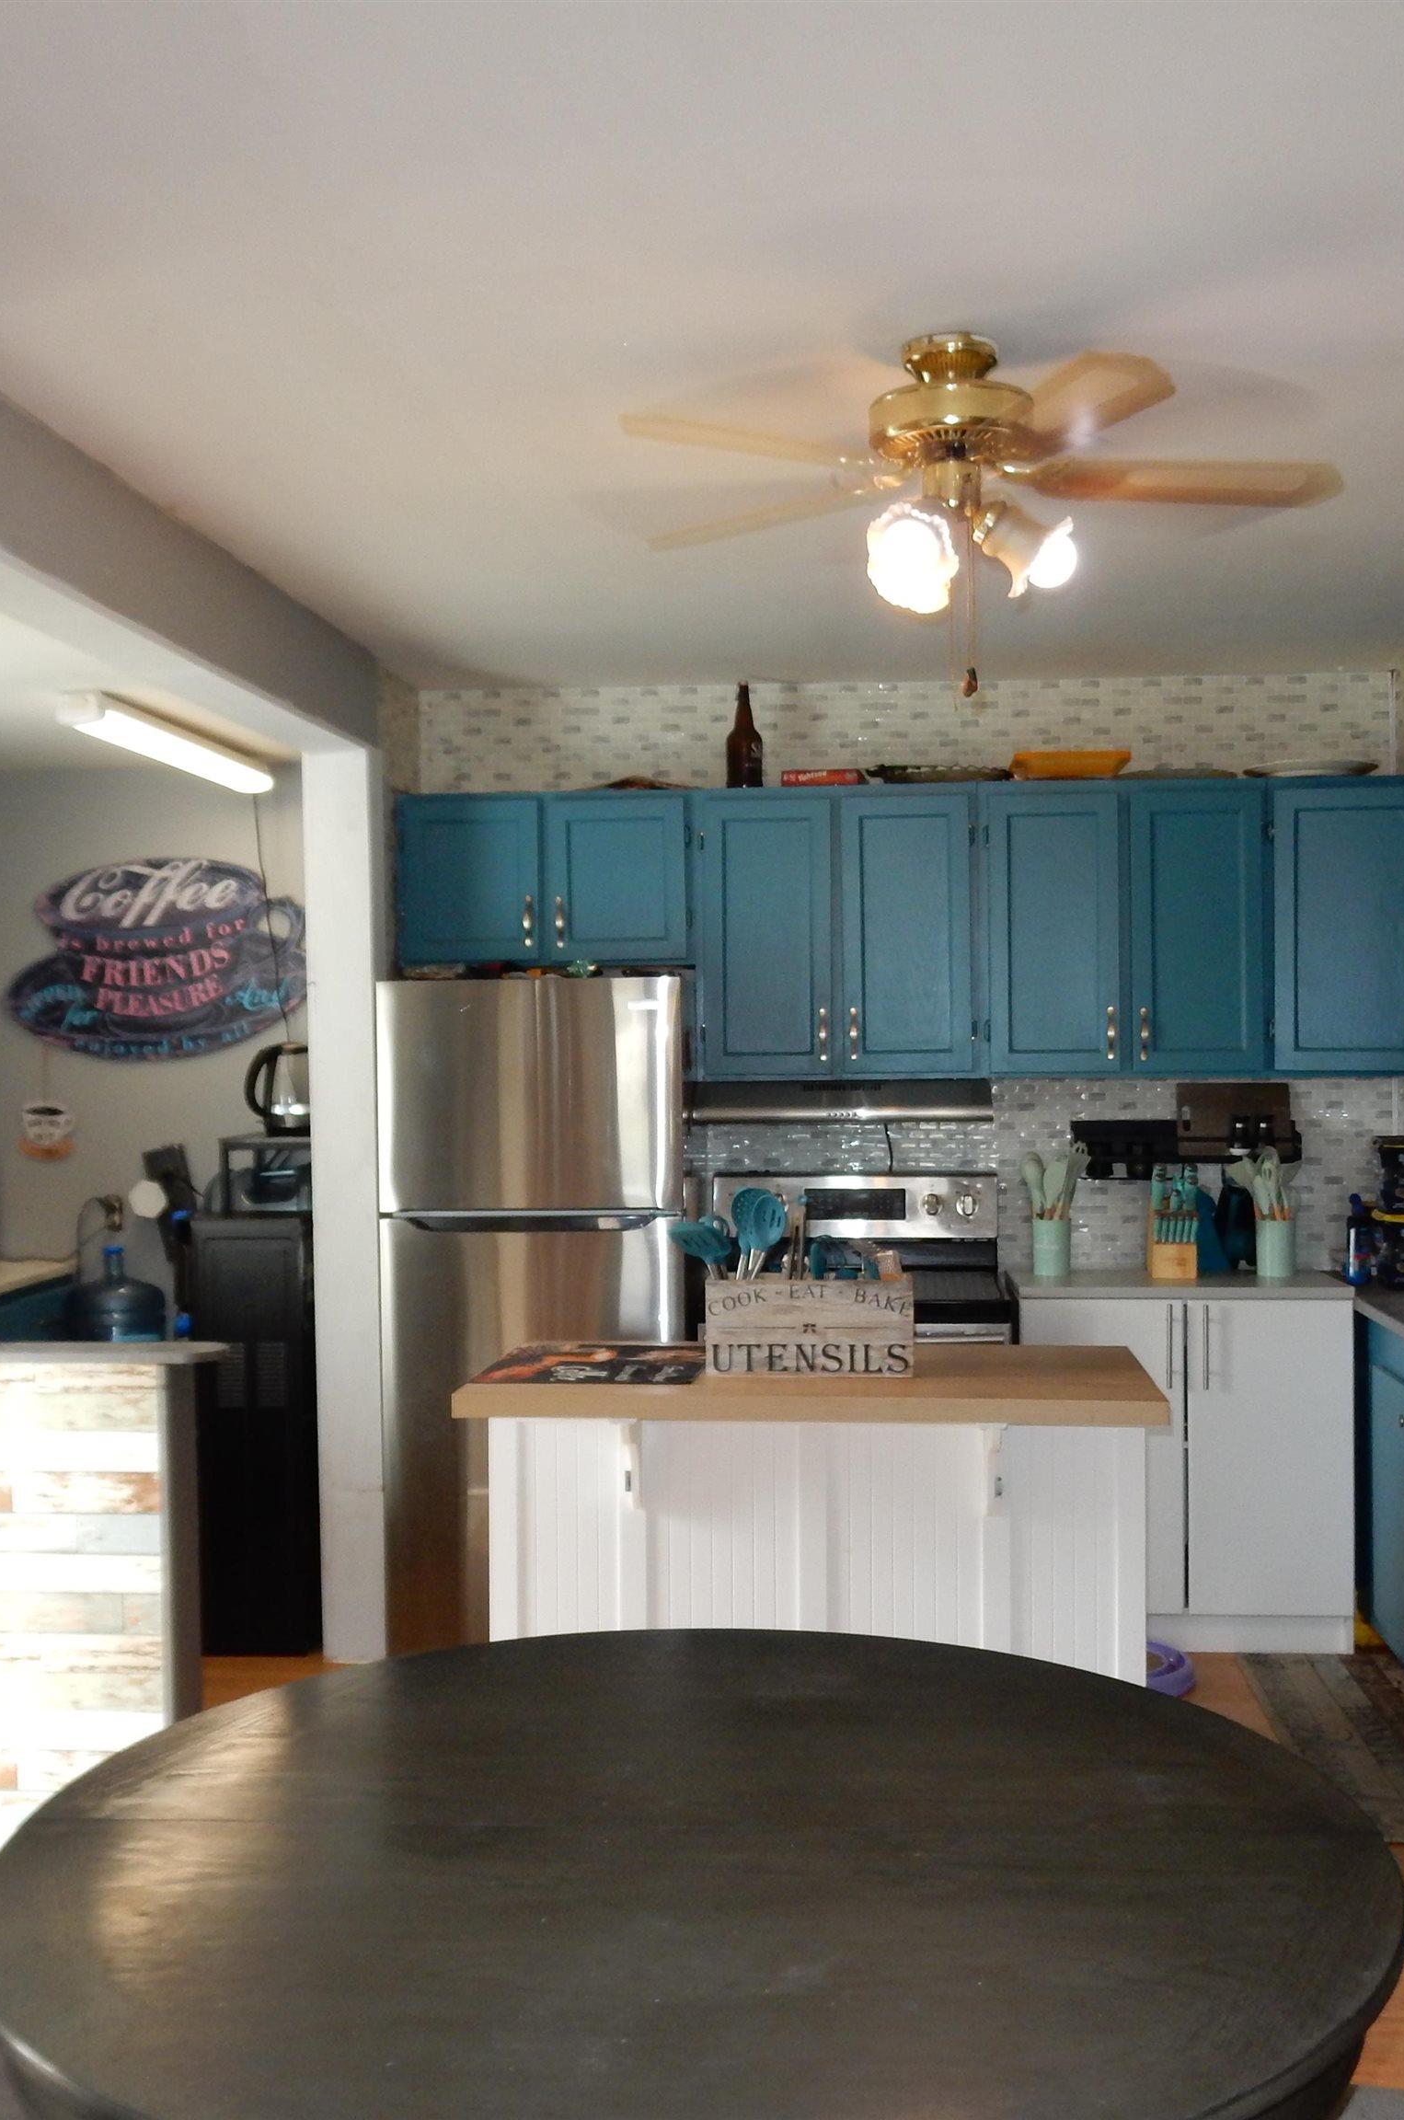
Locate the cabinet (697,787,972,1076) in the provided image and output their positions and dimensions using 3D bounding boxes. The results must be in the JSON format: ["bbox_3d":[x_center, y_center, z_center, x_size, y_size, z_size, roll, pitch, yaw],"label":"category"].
[{"bbox_3d":[0.345,-0.328,5.393,0.735,0.750,0.300,0,1,4],"label":"cabinet"}]

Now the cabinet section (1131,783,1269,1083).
[{"bbox_3d":[1.288,-0.342,5.416,0.370,0.755,0.320,0,1,4],"label":"cabinet section"}]

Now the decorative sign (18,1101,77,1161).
[{"bbox_3d":[-1.882,0.200,5.859,0.178,0.178,0.025,0,1,5],"label":"decorative sign"}]

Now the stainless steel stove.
[{"bbox_3d":[0.401,0.878,5.273,0.764,1.143,0.690,0,1,5],"label":"stainless steel stove"}]

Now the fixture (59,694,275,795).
[{"bbox_3d":[-1.237,-0.751,4.873,0.120,0.082,1.220,0,1,5],"label":"fixture"}]

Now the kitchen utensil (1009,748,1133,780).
[{"bbox_3d":[0.962,-0.753,5.341,0.298,0.089,0.210,0,1,4],"label":"kitchen utensil"}]

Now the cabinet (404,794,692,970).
[{"bbox_3d":[-0.402,-0.470,5.448,0.772,0.446,0.300,0,1,4],"label":"cabinet"}]

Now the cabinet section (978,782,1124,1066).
[{"bbox_3d":[0.919,-0.341,5.444,0.365,0.754,0.320,0,1,4],"label":"cabinet section"}]

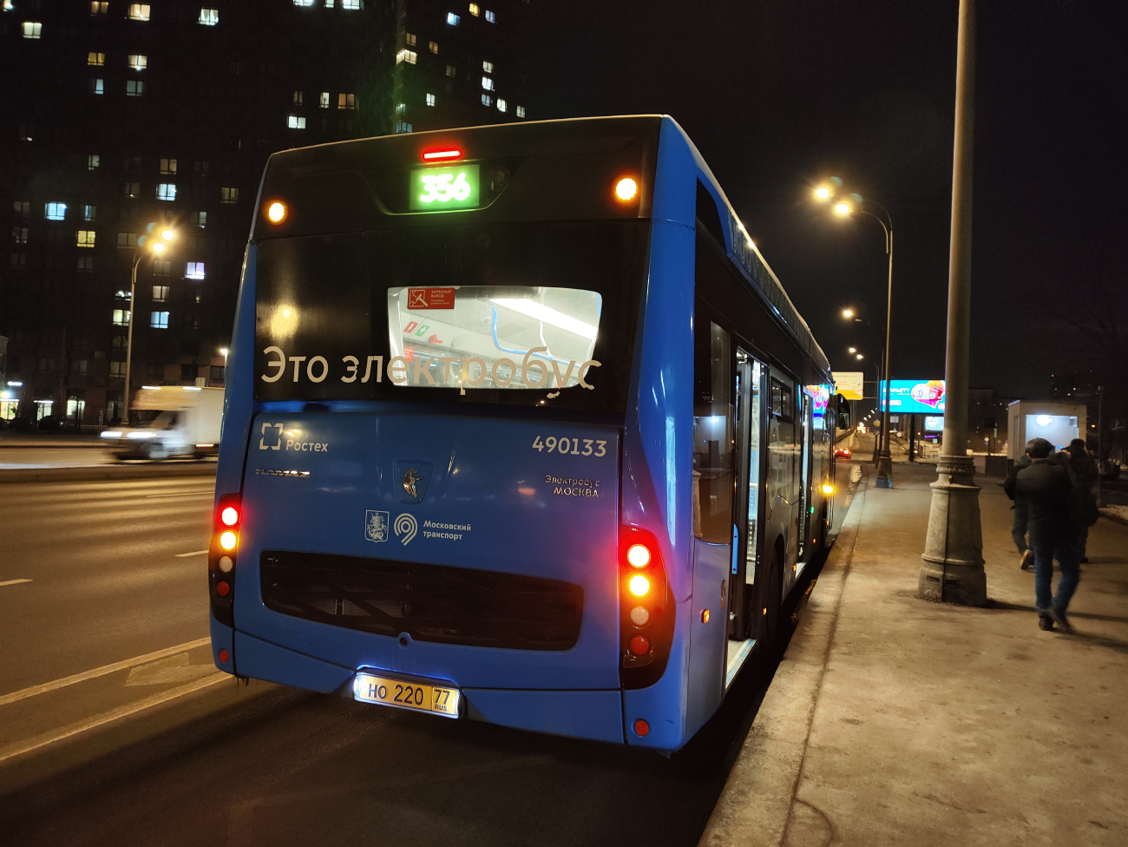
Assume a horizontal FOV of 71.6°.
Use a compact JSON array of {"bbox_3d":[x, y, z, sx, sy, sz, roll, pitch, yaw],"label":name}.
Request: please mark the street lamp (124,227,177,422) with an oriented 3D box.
[{"bbox_3d":[-23.881,-4.684,44.660,3.250,12.200,0.750,2,-1,21],"label":"street lamp"}]

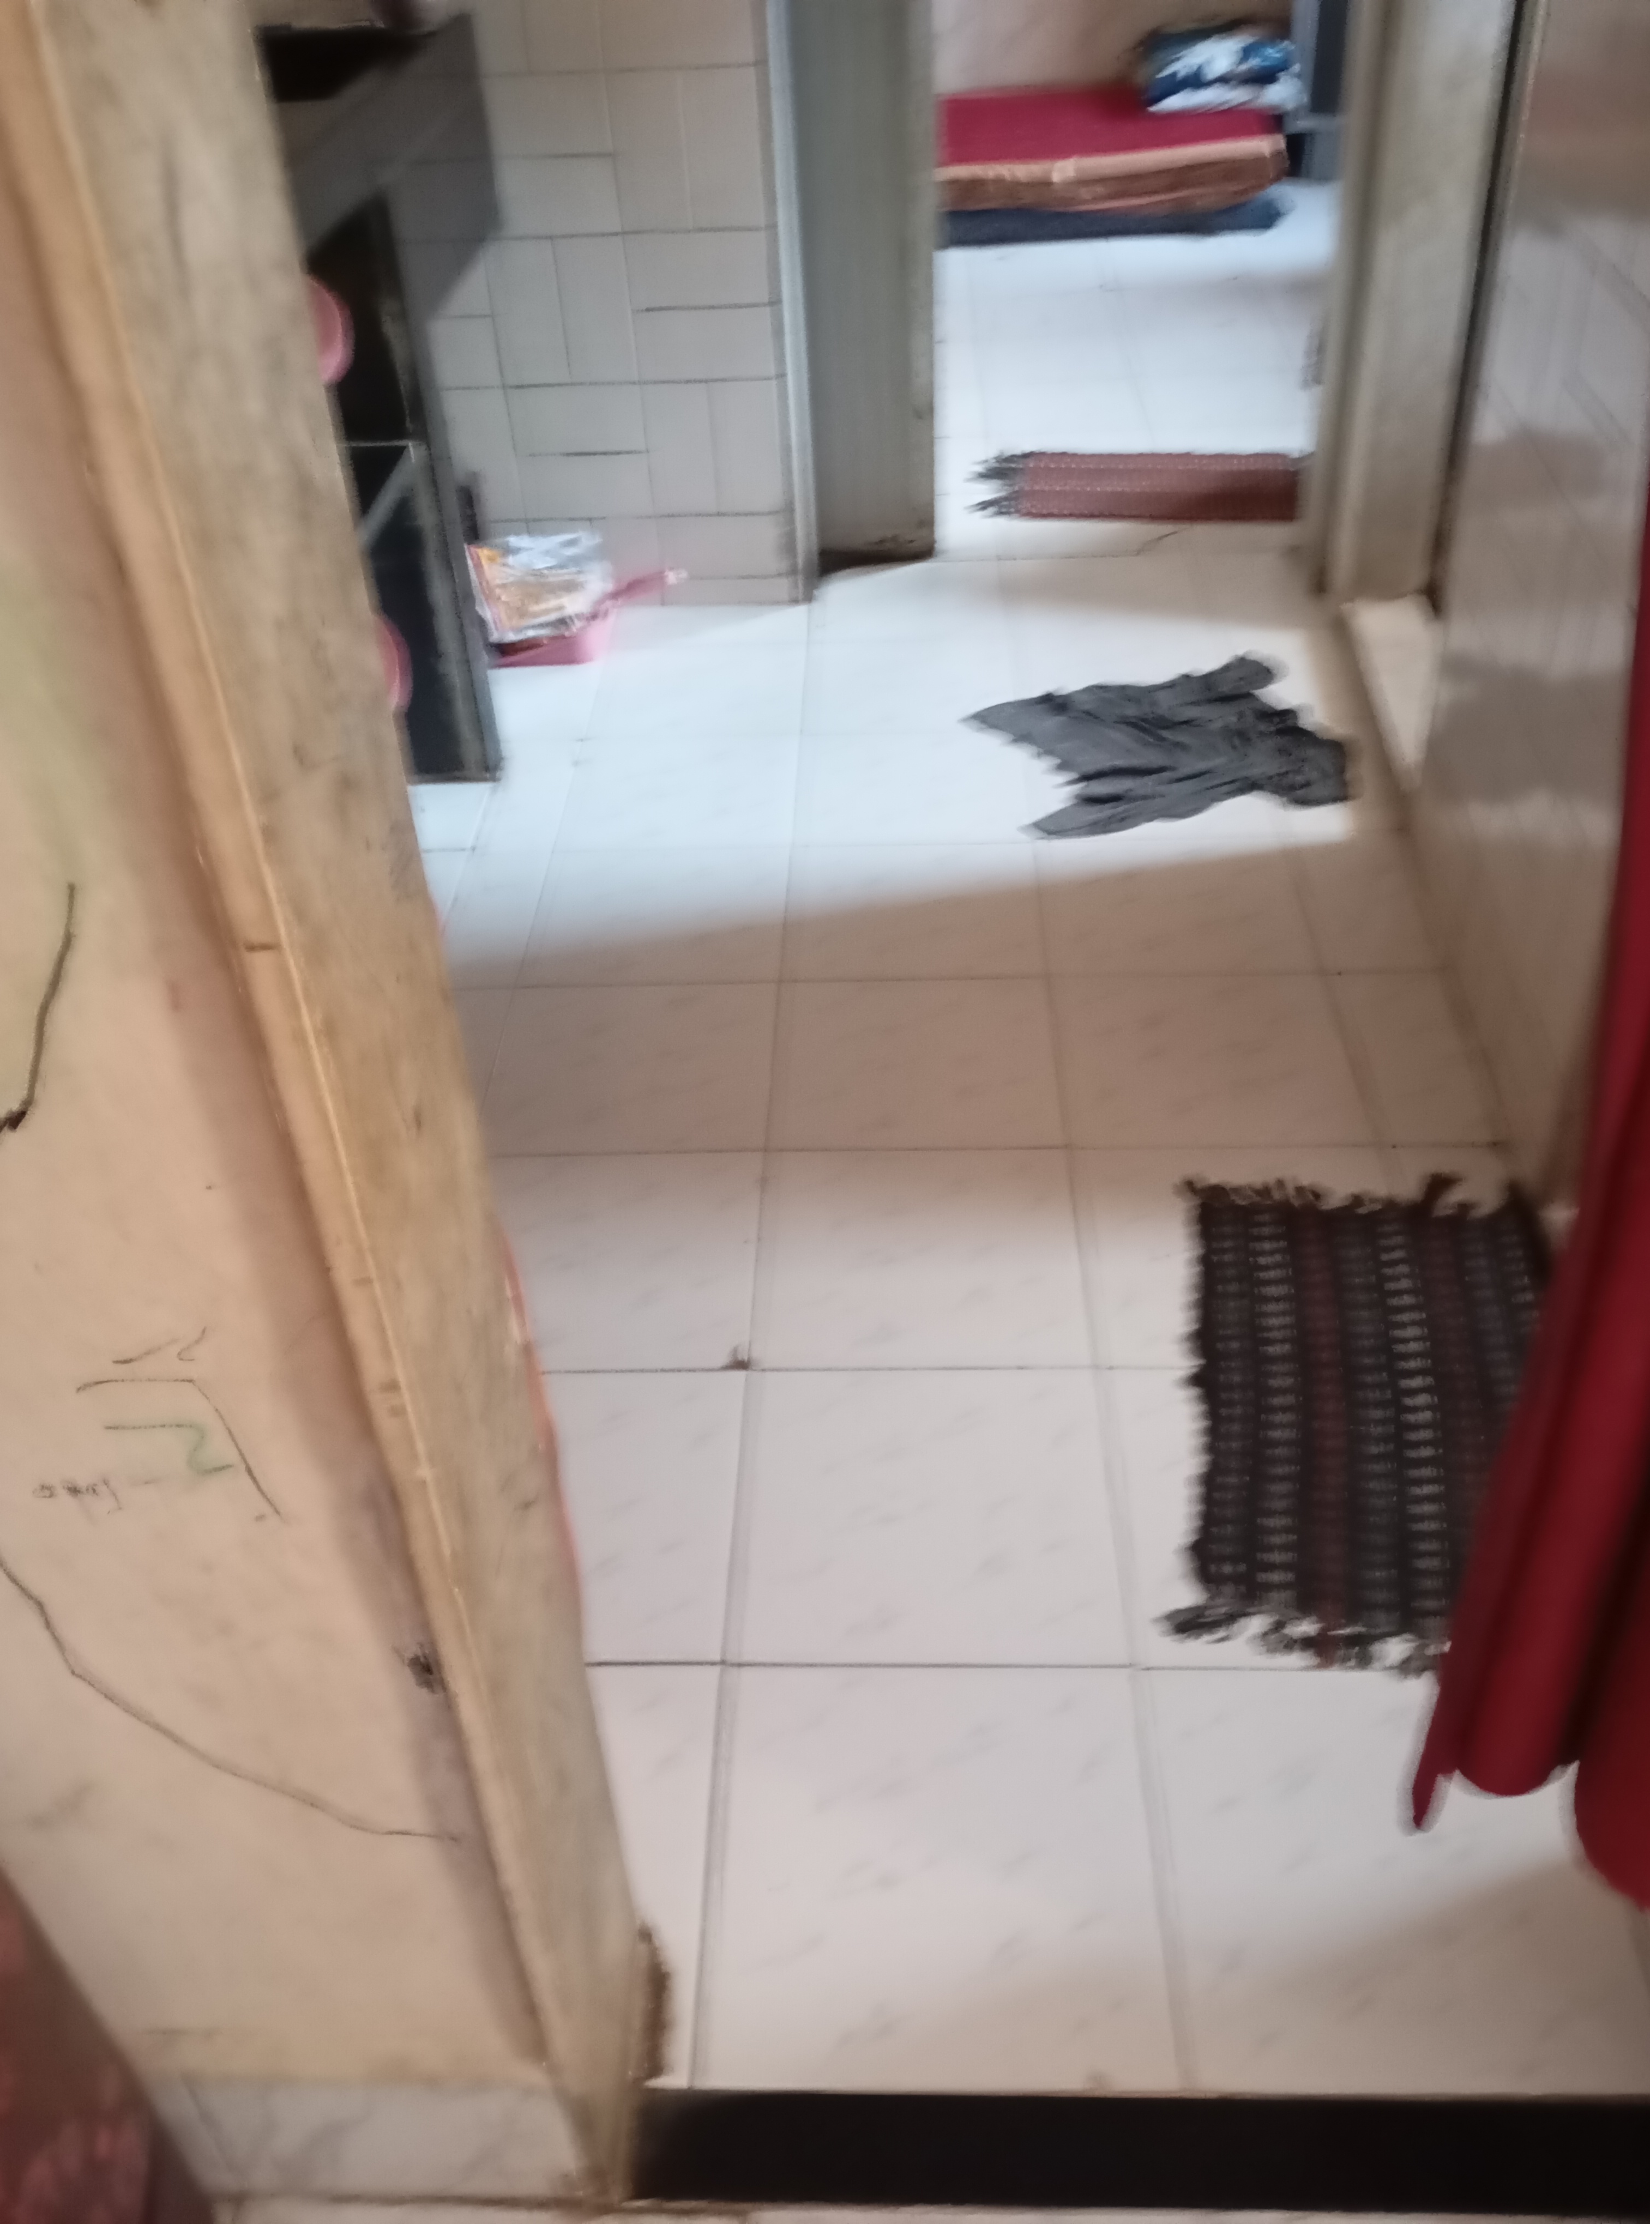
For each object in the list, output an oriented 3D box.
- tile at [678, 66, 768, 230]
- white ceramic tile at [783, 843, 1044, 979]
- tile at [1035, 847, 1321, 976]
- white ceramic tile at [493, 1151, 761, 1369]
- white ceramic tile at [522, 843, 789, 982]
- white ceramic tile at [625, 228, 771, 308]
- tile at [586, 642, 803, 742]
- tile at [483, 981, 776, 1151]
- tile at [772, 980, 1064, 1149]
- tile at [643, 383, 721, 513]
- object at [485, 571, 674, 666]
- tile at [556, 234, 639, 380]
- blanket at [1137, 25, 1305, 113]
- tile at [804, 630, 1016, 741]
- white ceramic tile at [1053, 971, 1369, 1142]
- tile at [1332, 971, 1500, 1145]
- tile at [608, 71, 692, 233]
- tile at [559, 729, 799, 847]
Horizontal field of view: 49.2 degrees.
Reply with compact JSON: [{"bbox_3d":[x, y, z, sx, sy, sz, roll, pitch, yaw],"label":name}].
[{"bbox_3d":[-0.134,-1.318,2.468,0.099,0.200,0.010,-1,39,3],"label":"tile"},{"bbox_3d":[0.106,-0.240,2.156,0.300,0.010,0.300,-1,39,2],"label":"white ceramic tile"},{"bbox_3d":[0.413,-0.246,2.143,0.310,0.010,0.299,-1,39,3],"label":"tile"},{"bbox_3d":[-0.216,0.140,1.717,0.298,0.010,0.297,-1,39,3],"label":"white ceramic tile"},{"bbox_3d":[-0.199,-0.238,2.181,0.298,0.010,0.297,-1,39,3],"label":"white ceramic tile"},{"bbox_3d":[-0.177,-1.199,2.563,0.200,0.100,0.010,-1,39,2],"label":"white ceramic tile"},{"bbox_3d":[-0.182,-0.616,2.645,0.298,0.010,0.297,-1,39,3],"label":"tile"},{"bbox_3d":[-0.205,-0.047,1.941,0.304,0.010,0.299,-1,39,3],"label":"tile"},{"bbox_3d":[0.098,-0.053,1.923,0.300,0.010,0.300,-1,39,2],"label":"tile"},{"bbox_3d":[-0.219,-1.001,2.723,0.101,0.202,0.010,0,39,4],"label":"tile"},{"bbox_3d":[-0.361,-0.780,2.770,0.300,0.095,0.205,-1,39,2],"label":"object"},{"bbox_3d":[-0.328,-1.159,2.605,0.099,0.200,0.010,-1,39,3],"label":"tile"},{"bbox_3d":[1.038,-2.743,4.732,0.400,0.150,0.300,-1,39,3],"label":"blanket"},{"bbox_3d":[0.123,-0.617,2.622,0.304,0.010,0.299,-1,39,3],"label":"tile"},{"bbox_3d":[0.400,-0.055,1.910,0.300,0.010,0.300,-1,39,2],"label":"white ceramic tile"},{"bbox_3d":[0.622,-0.059,1.910,0.122,0.010,0.297,-1,39,3],"label":"tile"},{"bbox_3d":[-0.240,-1.316,2.470,0.100,0.200,0.010,-1,39,2],"label":"tile"},{"bbox_3d":[-0.189,-0.425,2.402,0.300,0.010,0.300,-1,39,2],"label":"tile"}]

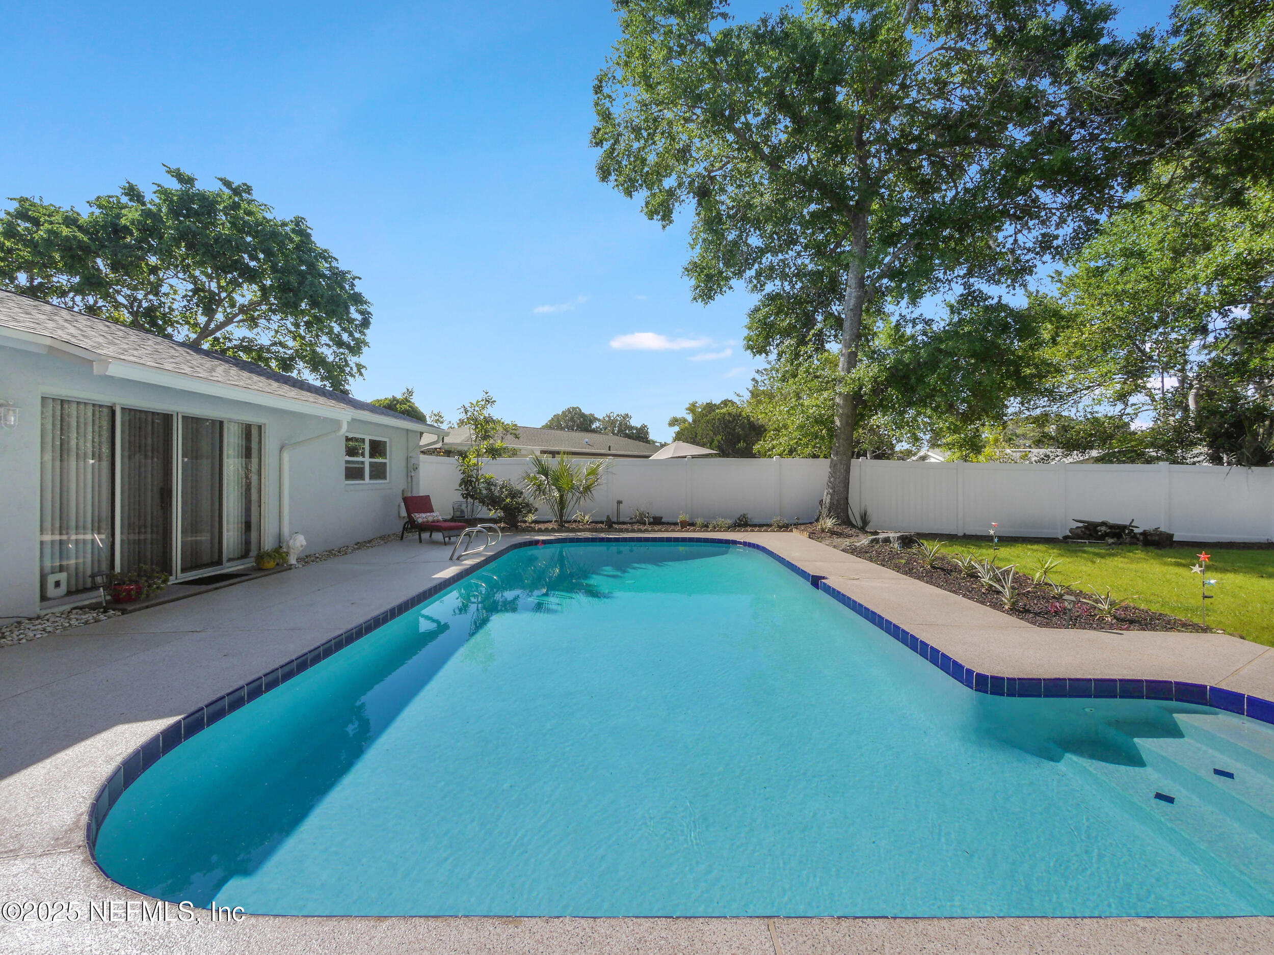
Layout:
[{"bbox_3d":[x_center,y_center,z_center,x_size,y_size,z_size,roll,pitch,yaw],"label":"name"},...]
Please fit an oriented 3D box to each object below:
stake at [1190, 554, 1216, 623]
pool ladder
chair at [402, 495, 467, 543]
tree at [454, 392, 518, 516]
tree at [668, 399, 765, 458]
[{"bbox_3d":[5.160,1.010,4.700,0.180,0.670,0.080,0,0,25],"label":"stake"},{"bbox_3d":[-2.670,1.060,8.550,0.660,0.520,0.560,0,0,0],"label":"pool ladder"},{"bbox_3d":[-4.090,0.860,10.500,1.580,0.920,0.650,0,0,35],"label":"chair"},{"bbox_3d":[-4.170,-0.620,14.200,1.650,3.450,1.500,0,0,0],"label":"tree"},{"bbox_3d":[4.050,-1.300,26.000,4.900,5.300,4.600,0,0,0],"label":"tree"}]

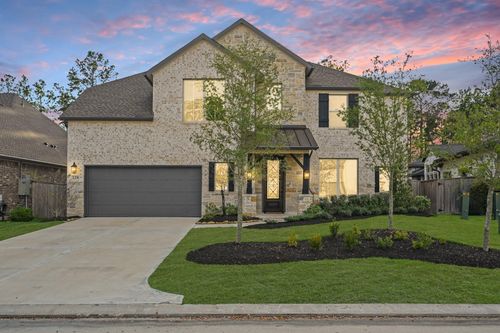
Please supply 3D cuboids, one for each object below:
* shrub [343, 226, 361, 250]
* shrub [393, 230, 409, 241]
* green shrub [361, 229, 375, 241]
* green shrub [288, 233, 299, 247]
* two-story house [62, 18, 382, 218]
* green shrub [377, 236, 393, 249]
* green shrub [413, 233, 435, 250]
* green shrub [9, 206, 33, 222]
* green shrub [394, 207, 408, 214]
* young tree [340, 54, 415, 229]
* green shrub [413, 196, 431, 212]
[{"bbox_3d":[2.573,1.800,9.150,0.443,0.646,0.433,0,0,0],"label":"shrub"},{"bbox_3d":[4.023,1.848,9.650,0.428,0.275,0.410,0,-1,-2],"label":"shrub"},{"bbox_3d":[3.157,1.827,9.700,0.376,0.322,0.360,0,-1,-2],"label":"green shrub"},{"bbox_3d":[1.078,1.816,8.950,0.248,0.359,0.260,0,-1,-2],"label":"green shrub"},{"bbox_3d":[-0.350,-2.250,21.200,15.200,8.700,13.000,0,0,-1],"label":"two-story house"},{"bbox_3d":[3.491,1.958,9.300,0.450,0.303,0.441,0,0,0],"label":"green shrub"},{"bbox_3d":[4.157,1.791,8.650,0.527,0.419,0.480,0,-1,-2],"label":"green shrub"},{"bbox_3d":[-9.282,1.941,14.600,0.971,0.647,0.900,0,-1,-2],"label":"green shrub"},{"bbox_3d":[6.589,1.914,15.700,0.591,0.341,0.591,0,0,0],"label":"green shrub"},{"bbox_3d":[4.168,-0.817,11.800,2.346,5.574,2.346,0,0,0],"label":"young tree"},{"bbox_3d":[7.744,1.716,16.300,0.788,0.708,0.772,0,0,0],"label":"green shrub"}]

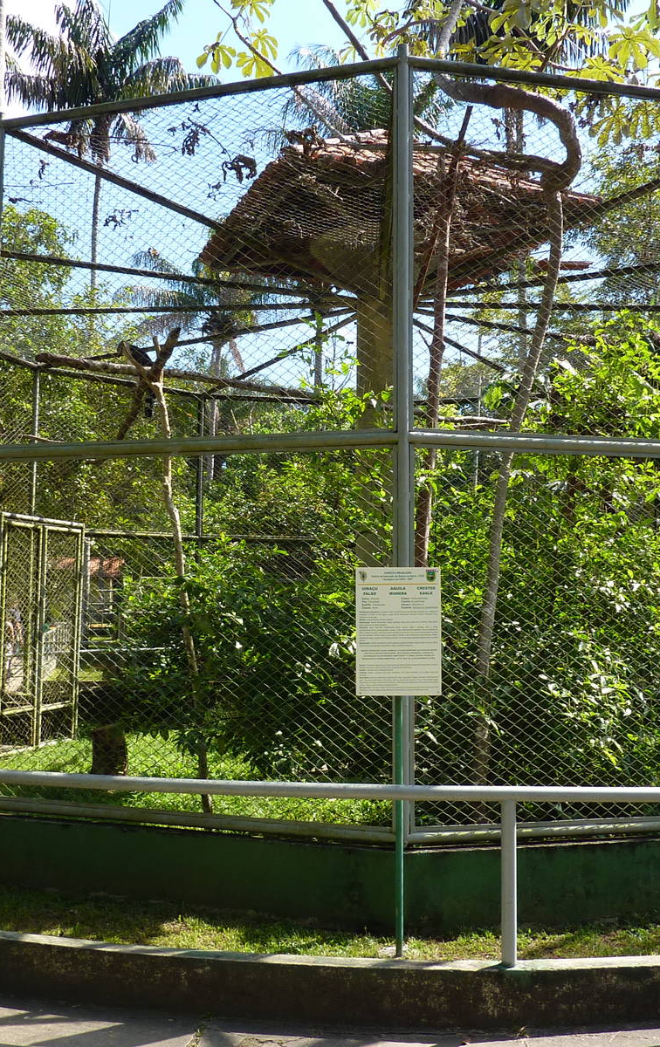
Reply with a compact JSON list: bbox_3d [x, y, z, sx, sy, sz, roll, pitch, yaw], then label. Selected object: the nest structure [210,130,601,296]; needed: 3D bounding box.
[{"bbox_3d":[0.506,-2.980,9.648,2.852,1.633,2.852,2,-4,-21],"label":"nest structure"}]

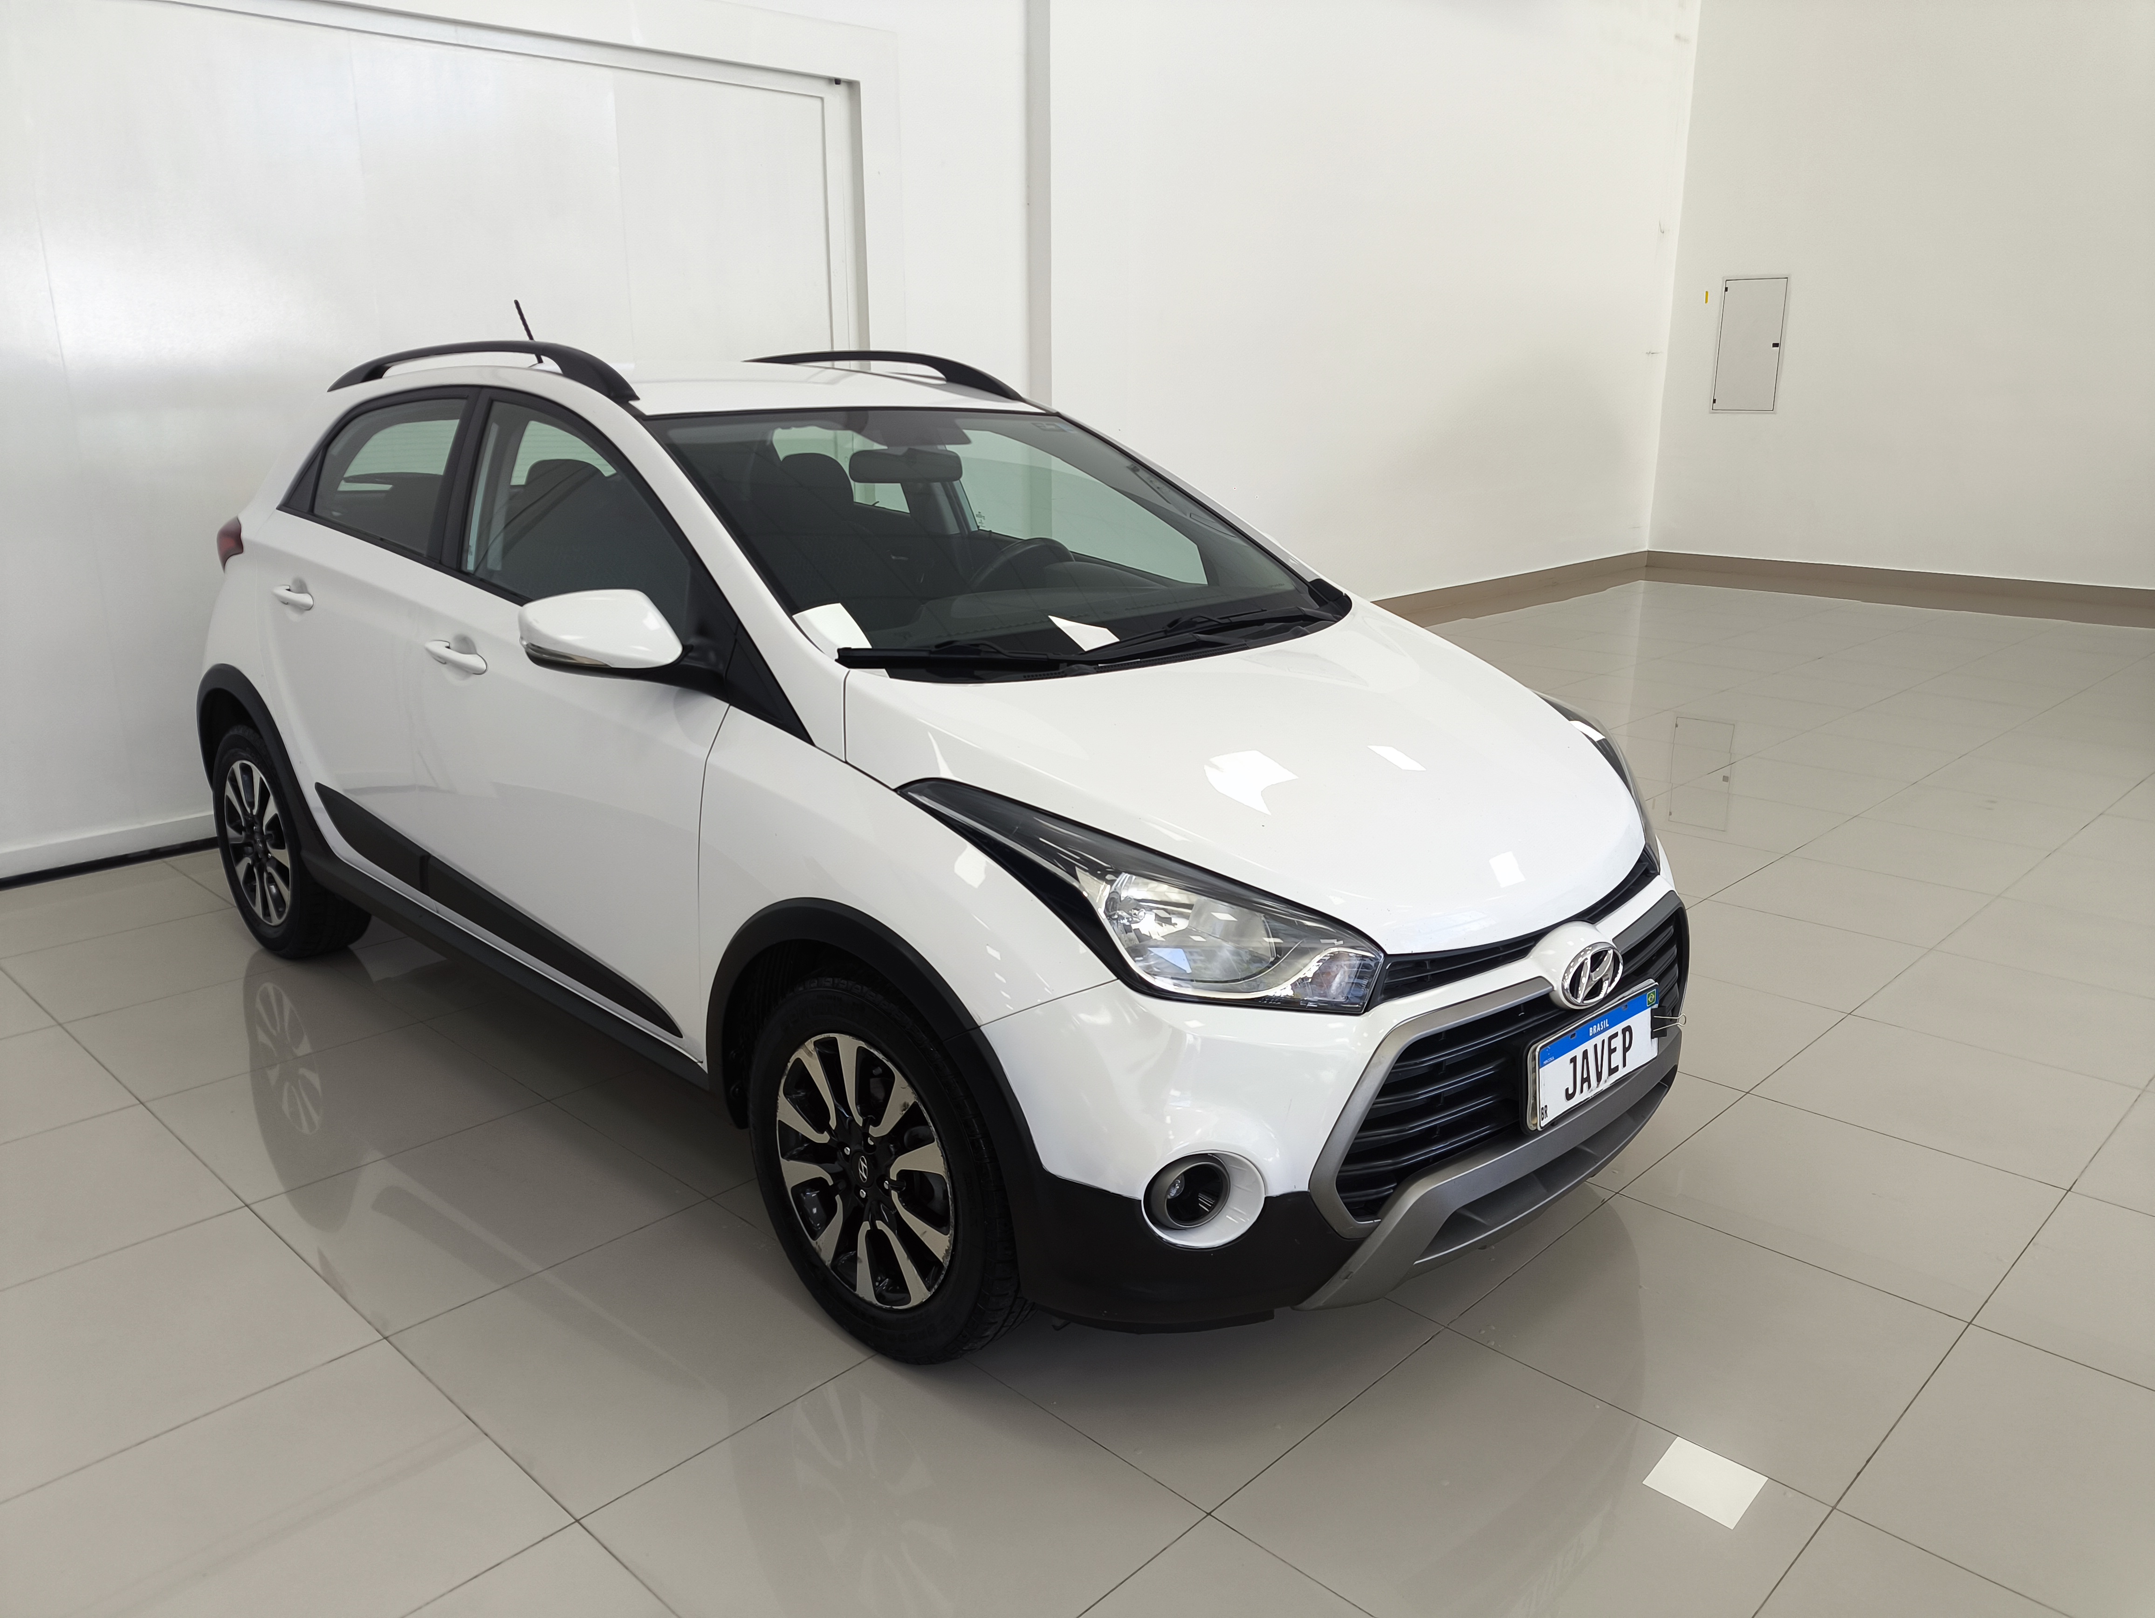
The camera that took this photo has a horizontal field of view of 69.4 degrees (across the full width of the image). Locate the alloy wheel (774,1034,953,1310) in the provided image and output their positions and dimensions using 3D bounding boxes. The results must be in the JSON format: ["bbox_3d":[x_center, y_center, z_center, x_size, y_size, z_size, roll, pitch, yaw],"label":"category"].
[{"bbox_3d":[-0.269,0.536,2.442,0.437,0.437,0.180,15,21,42],"label":"alloy wheel"}]

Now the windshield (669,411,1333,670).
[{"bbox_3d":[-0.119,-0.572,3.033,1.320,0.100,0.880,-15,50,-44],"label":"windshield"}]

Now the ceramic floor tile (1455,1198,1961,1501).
[{"bbox_3d":[1.014,0.833,2.494,0.597,0.012,0.597,14,21,42],"label":"ceramic floor tile"}]

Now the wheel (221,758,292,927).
[{"bbox_3d":[-2.072,0.070,4.108,0.435,0.435,0.180,14,21,42],"label":"wheel"}]

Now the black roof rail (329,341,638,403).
[{"bbox_3d":[-1.360,-0.979,3.463,1.540,0.115,0.100,15,21,42],"label":"black roof rail"}]

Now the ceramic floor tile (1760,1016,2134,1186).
[{"bbox_3d":[1.870,0.612,3.337,0.598,0.010,0.598,15,21,42],"label":"ceramic floor tile"}]

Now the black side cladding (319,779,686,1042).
[{"bbox_3d":[-1.221,0.165,3.127,1.530,0.160,0.050,15,21,42],"label":"black side cladding"}]

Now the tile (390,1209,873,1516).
[{"bbox_3d":[-0.675,0.846,2.495,0.598,0.010,0.598,15,21,42],"label":"tile"}]

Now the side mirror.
[{"bbox_3d":[-0.753,-0.281,2.466,0.160,0.138,0.195,14,21,42],"label":"side mirror"}]

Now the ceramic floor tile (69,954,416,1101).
[{"bbox_3d":[-1.961,0.512,3.684,0.597,0.012,0.597,14,21,42],"label":"ceramic floor tile"}]

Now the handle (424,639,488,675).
[{"bbox_3d":[-1.189,-0.293,2.974,0.215,0.045,0.050,15,21,42],"label":"handle"}]

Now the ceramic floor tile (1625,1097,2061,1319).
[{"bbox_3d":[1.432,0.718,2.907,0.597,0.012,0.597,14,21,42],"label":"ceramic floor tile"}]

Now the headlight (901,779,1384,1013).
[{"bbox_3d":[0.078,0.115,2.196,0.650,0.270,0.370,15,21,42],"label":"headlight"}]

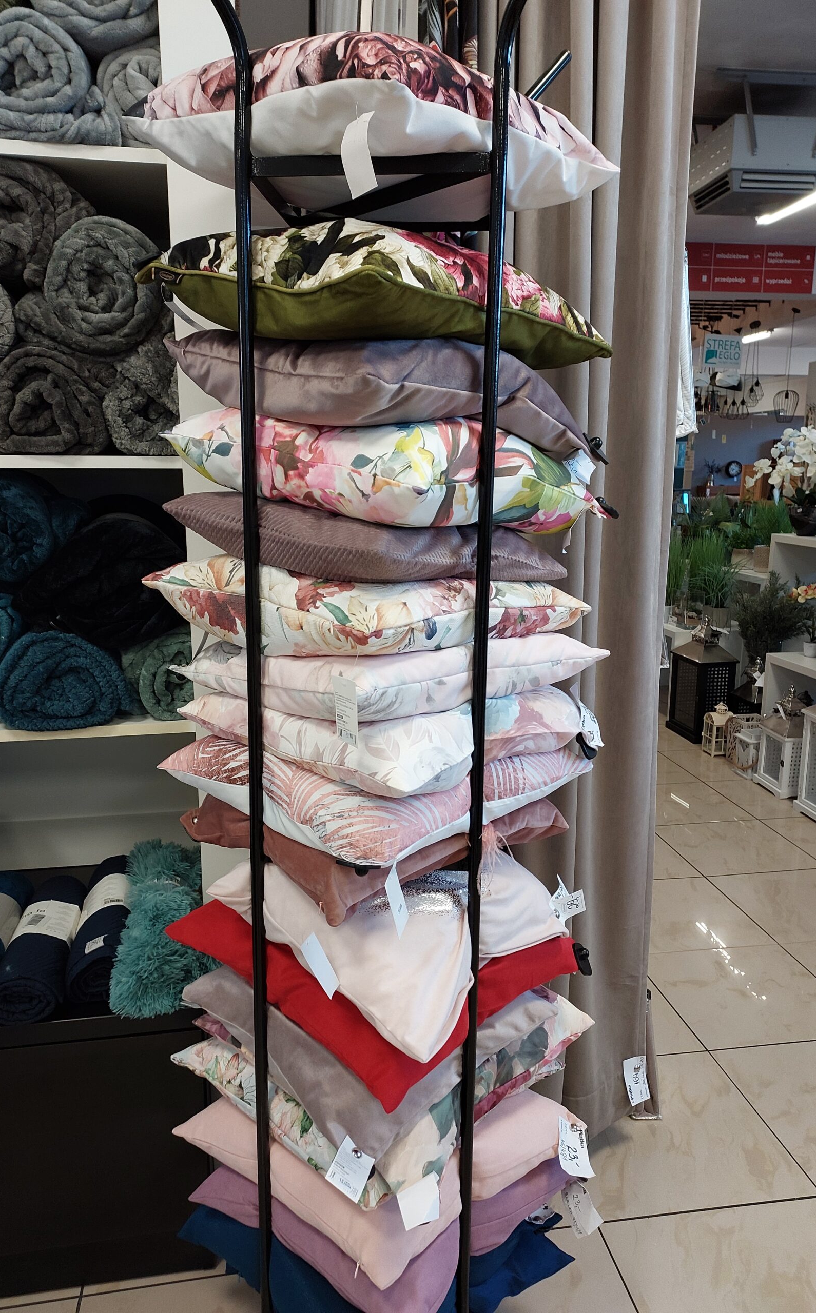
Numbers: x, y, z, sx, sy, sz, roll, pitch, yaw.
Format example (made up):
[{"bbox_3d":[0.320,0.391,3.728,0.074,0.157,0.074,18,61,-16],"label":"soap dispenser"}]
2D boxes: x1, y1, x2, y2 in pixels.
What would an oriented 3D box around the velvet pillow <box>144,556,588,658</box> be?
[{"bbox_3d":[-0.056,-0.072,1.393,0.405,0.125,0.405,12,15,40],"label":"velvet pillow"}]

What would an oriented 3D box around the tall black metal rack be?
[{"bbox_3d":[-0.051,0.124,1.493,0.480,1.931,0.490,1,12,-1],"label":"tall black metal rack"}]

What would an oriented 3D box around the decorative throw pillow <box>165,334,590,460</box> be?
[{"bbox_3d":[-0.039,-0.333,1.386,0.425,0.140,0.425,13,17,43],"label":"decorative throw pillow"}]

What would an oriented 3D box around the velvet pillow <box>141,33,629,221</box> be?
[{"bbox_3d":[-0.043,-0.632,1.279,0.415,0.170,0.415,14,14,38],"label":"velvet pillow"}]

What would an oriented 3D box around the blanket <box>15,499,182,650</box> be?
[{"bbox_3d":[-0.527,-0.161,1.905,0.260,0.213,0.450,-2,12,-10],"label":"blanket"}]

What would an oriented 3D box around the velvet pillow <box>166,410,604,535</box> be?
[{"bbox_3d":[-0.028,-0.241,1.380,0.420,0.130,0.420,16,14,34],"label":"velvet pillow"}]

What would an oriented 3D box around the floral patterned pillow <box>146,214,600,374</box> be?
[{"bbox_3d":[-0.038,-0.439,1.329,0.430,0.150,0.430,18,15,41],"label":"floral patterned pillow"}]

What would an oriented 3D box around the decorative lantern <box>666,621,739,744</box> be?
[{"bbox_3d":[1.401,0.102,5.044,0.225,0.570,0.260,-3,12,-14],"label":"decorative lantern"}]

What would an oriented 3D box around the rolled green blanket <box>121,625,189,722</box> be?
[{"bbox_3d":[-0.411,0.003,1.750,0.130,0.120,0.330,-4,13,-20],"label":"rolled green blanket"}]

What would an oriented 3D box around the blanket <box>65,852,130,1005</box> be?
[{"bbox_3d":[-0.519,0.468,1.868,0.115,0.100,0.380,-1,13,-9],"label":"blanket"}]

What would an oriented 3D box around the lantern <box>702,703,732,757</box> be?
[{"bbox_3d":[1.360,0.313,4.641,0.098,0.237,0.090,-3,13,-17],"label":"lantern"}]

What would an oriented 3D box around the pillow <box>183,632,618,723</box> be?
[{"bbox_3d":[-0.021,0.022,1.413,0.395,0.110,0.395,-11,15,-40],"label":"pillow"}]

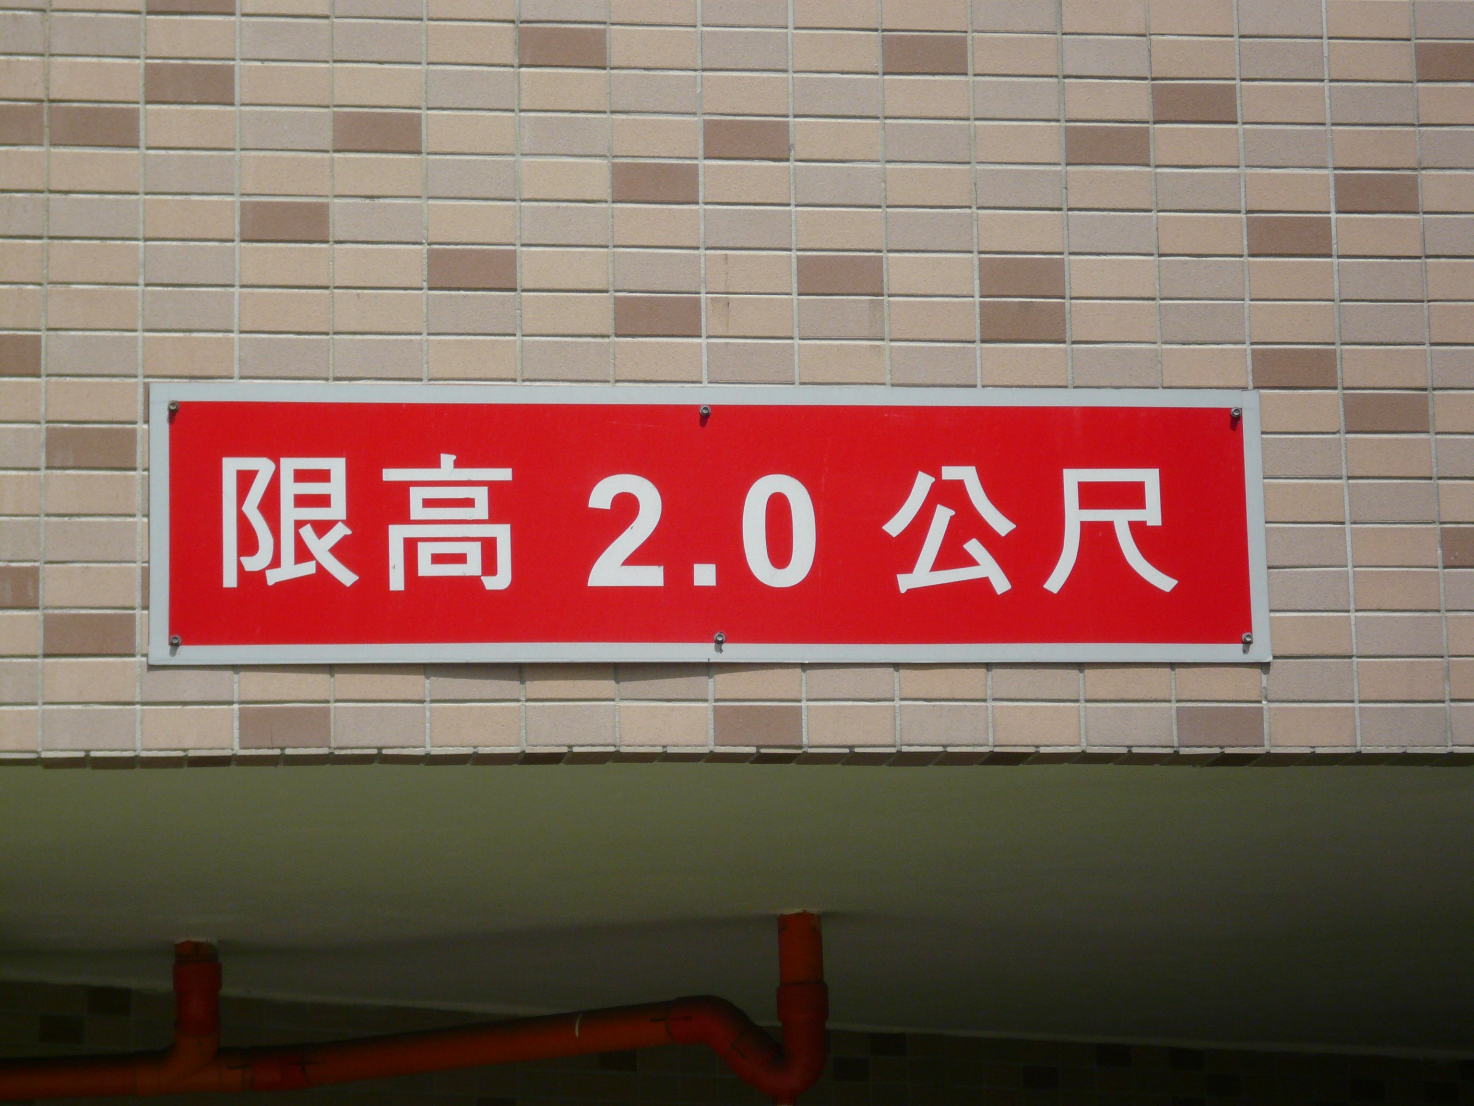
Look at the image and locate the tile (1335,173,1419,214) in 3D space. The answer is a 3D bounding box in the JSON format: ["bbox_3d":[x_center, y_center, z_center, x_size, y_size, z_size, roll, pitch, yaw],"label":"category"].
[{"bbox_3d":[0.706,-0.396,4.803,0.095,0.046,0.008,0,-11,-7],"label":"tile"}]

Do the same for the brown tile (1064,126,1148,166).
[{"bbox_3d":[0.406,-0.446,4.774,0.095,0.046,0.008,0,-11,-7],"label":"brown tile"}]

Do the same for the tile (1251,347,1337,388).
[{"bbox_3d":[0.608,-0.202,4.748,0.095,0.045,0.009,0,-11,-8],"label":"tile"}]

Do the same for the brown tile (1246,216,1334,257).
[{"bbox_3d":[0.606,-0.347,4.776,0.095,0.045,0.009,0,-11,-8],"label":"brown tile"}]

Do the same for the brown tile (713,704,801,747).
[{"bbox_3d":[0.021,0.184,4.598,0.095,0.046,0.008,0,-11,-7],"label":"brown tile"}]

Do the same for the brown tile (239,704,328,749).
[{"bbox_3d":[-0.472,0.182,4.532,0.095,0.045,0.009,0,-11,-8],"label":"brown tile"}]

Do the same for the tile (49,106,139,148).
[{"bbox_3d":[-0.685,-0.452,4.624,0.095,0.045,0.009,0,-11,-8],"label":"tile"}]

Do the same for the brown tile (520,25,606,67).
[{"bbox_3d":[-0.189,-0.550,4.722,0.095,0.045,0.009,0,-12,-7],"label":"brown tile"}]

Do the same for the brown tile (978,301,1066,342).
[{"bbox_3d":[0.309,-0.251,4.718,0.095,0.045,0.009,0,-11,-8],"label":"brown tile"}]

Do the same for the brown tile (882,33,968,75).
[{"bbox_3d":[0.206,-0.546,4.768,0.095,0.046,0.008,0,-11,-7],"label":"brown tile"}]

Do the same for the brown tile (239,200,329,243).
[{"bbox_3d":[-0.483,-0.353,4.632,0.095,0.045,0.009,0,-11,-8],"label":"brown tile"}]

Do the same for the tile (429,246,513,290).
[{"bbox_3d":[-0.285,-0.304,4.659,0.095,0.045,0.009,0,-12,-7],"label":"tile"}]

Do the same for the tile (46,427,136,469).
[{"bbox_3d":[-0.679,-0.109,4.560,0.095,0.045,0.009,0,-11,-8],"label":"tile"}]

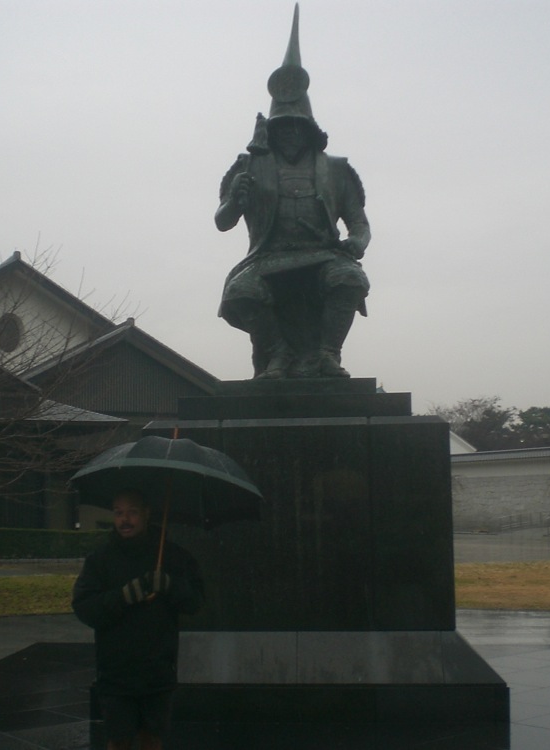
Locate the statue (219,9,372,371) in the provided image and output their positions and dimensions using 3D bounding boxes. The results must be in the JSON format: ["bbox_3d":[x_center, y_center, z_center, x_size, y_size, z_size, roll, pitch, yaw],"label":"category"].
[{"bbox_3d":[0.159,-1.653,9.909,1.393,3.554,1.250,-1,-7,4],"label":"statue"}]

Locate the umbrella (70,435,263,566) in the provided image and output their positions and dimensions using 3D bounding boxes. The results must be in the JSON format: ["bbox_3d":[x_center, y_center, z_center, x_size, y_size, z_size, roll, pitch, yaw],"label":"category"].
[{"bbox_3d":[-0.508,0.644,5.151,0.947,0.833,0.947,4,-24,2],"label":"umbrella"}]

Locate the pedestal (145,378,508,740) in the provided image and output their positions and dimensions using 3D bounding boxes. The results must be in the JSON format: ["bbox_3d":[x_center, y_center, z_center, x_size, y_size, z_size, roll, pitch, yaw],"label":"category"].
[{"bbox_3d":[0.235,1.399,9.573,3.045,2.590,2.976,-1,-7,4],"label":"pedestal"}]

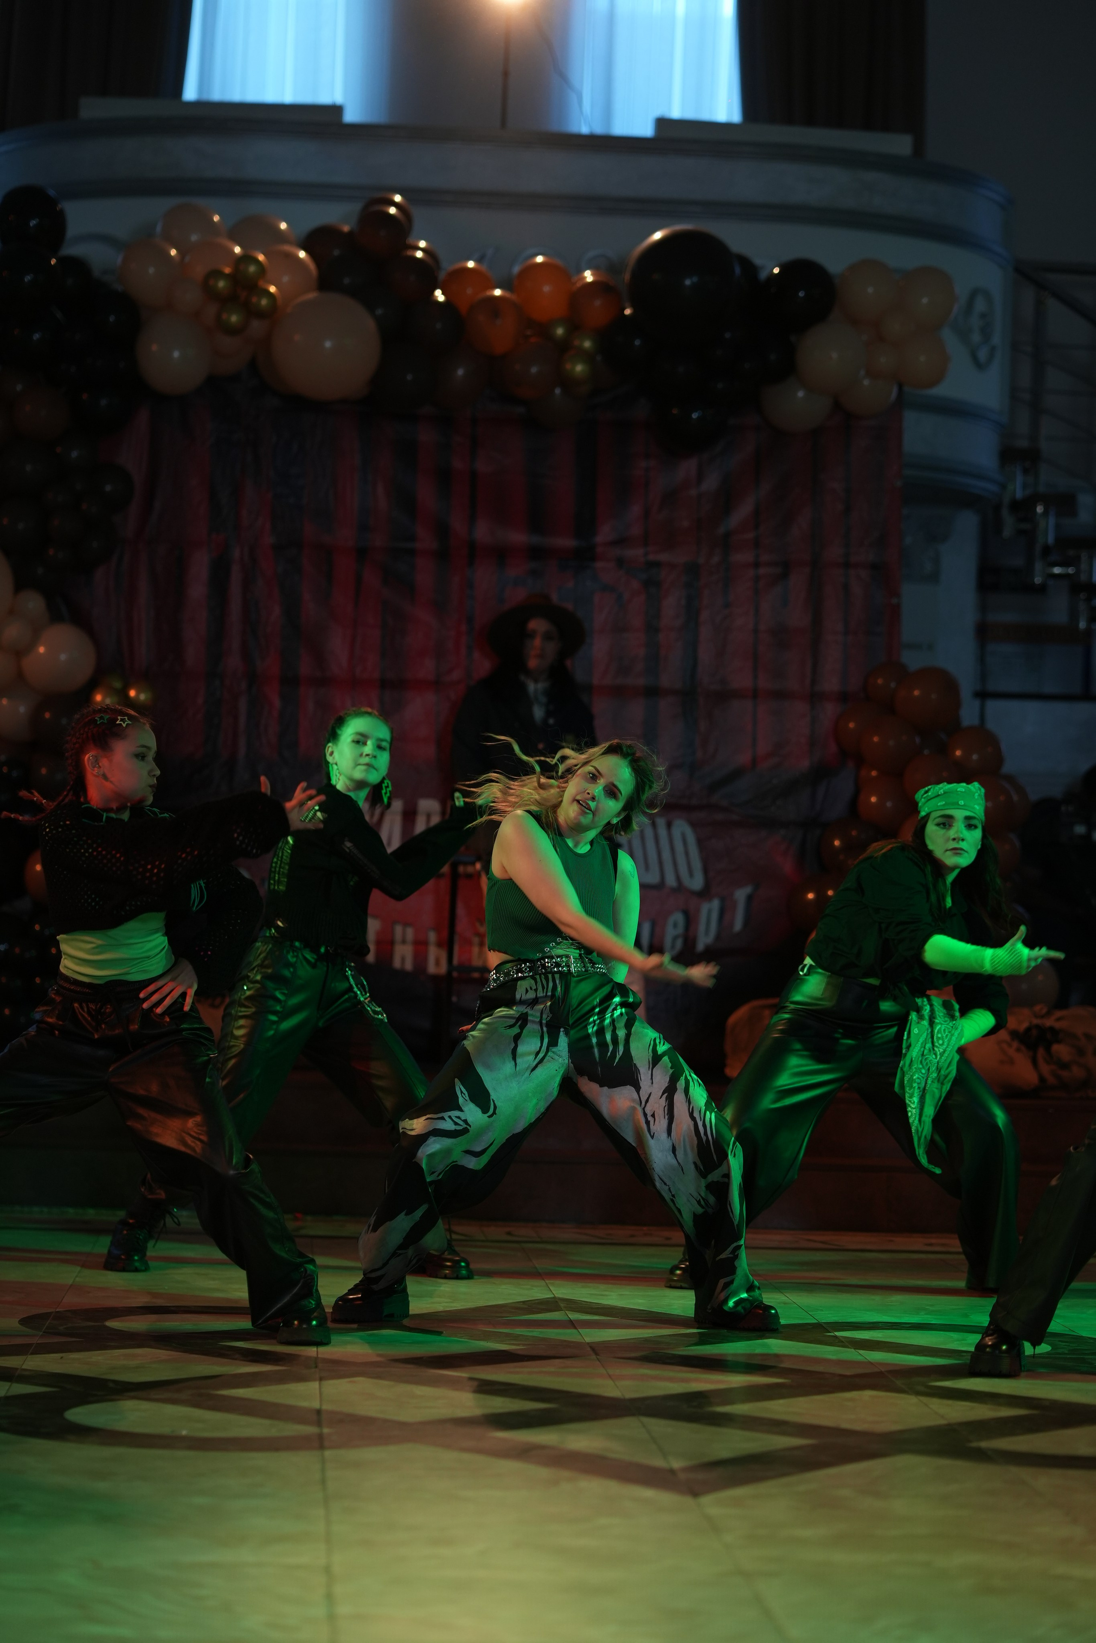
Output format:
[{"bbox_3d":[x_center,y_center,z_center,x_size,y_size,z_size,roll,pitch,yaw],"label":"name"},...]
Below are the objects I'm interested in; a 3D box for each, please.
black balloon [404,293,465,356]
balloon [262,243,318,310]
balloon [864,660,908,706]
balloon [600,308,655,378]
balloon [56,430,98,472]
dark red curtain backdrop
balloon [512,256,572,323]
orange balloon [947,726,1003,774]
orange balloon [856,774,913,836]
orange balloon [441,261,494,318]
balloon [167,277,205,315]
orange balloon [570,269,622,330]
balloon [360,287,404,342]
[{"bbox_3d":[-0.400,-1.742,13.566,0.211,0.220,0.211,2,-1,-4],"label":"black balloon"},{"bbox_3d":[-0.950,-1.957,14.000,0.246,0.246,0.246,1,-1,0],"label":"balloon"},{"bbox_3d":[1.197,-0.481,13.650,0.167,0.167,0.167,2,-1,0],"label":"balloon"},{"bbox_3d":[0.286,-1.665,13.500,0.214,0.237,0.214,2,-1,0],"label":"balloon"},{"bbox_3d":[-1.638,-1.276,13.450,0.160,0.165,0.160,2,-1,0],"label":"balloon"},{"bbox_3d":[-0.231,-0.410,13.700,2.970,2.360,0.100,2,-1,-4],"label":"dark red curtain backdrop"},{"bbox_3d":[-0.020,-1.797,13.100,0.200,0.221,0.200,2,-1,-3],"label":"balloon"},{"bbox_3d":[1.500,-0.246,13.650,0.194,0.185,0.194,2,-1,0],"label":"orange balloon"},{"bbox_3d":[1.183,-0.056,13.585,0.207,0.211,0.207,2,-1,-4],"label":"orange balloon"},{"bbox_3d":[-0.287,-1.916,14.000,0.202,0.204,0.203,1,-1,0],"label":"orange balloon"},{"bbox_3d":[-1.257,-1.824,13.461,0.138,0.138,0.138,2,-1,-4],"label":"balloon"},{"bbox_3d":[0.168,-1.812,13.500,0.183,0.210,0.183,2,-1,0],"label":"orange balloon"},{"bbox_3d":[-0.571,-1.721,13.150,0.179,0.188,0.179,2,-1,-3],"label":"balloon"}]

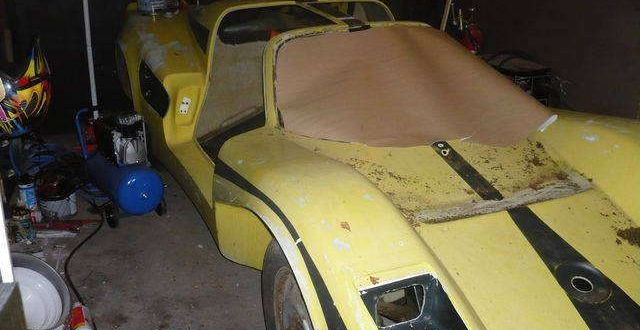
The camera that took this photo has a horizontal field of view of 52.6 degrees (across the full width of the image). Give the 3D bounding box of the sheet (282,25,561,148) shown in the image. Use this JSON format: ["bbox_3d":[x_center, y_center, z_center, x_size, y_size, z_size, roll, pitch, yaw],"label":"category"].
[{"bbox_3d":[0.338,-0.310,2.606,1.070,0.137,0.815,-8,50,-24],"label":"sheet"}]

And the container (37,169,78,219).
[{"bbox_3d":[-1.533,0.178,3.767,0.215,0.220,0.215,-6,18,-19],"label":"container"}]

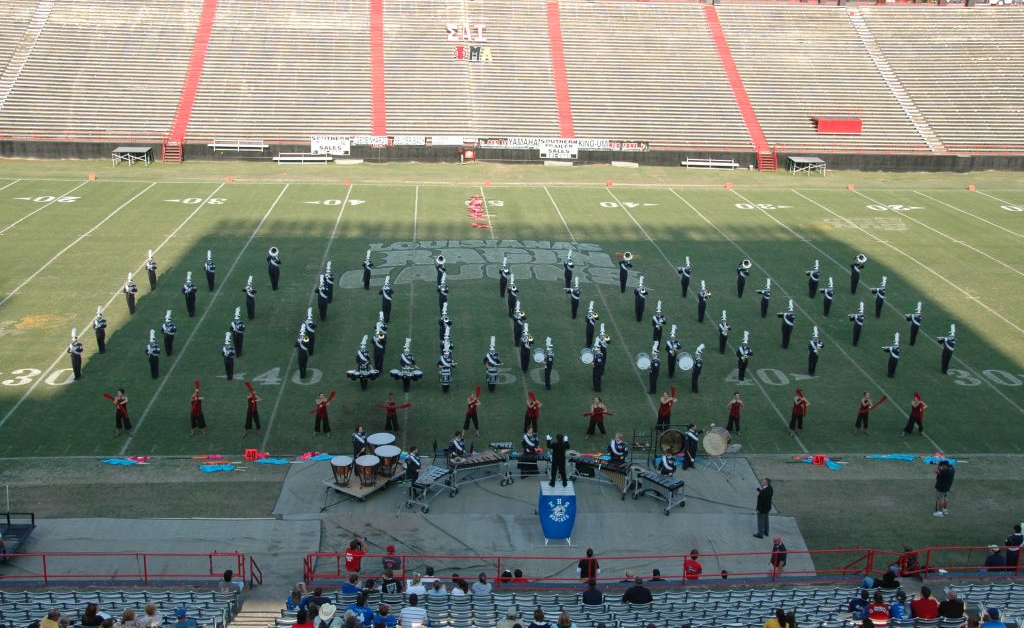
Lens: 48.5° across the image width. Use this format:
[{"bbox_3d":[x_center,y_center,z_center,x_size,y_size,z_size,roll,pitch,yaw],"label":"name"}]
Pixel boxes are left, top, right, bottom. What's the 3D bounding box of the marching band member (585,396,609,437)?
[{"bbox_3d":[2.956,3.527,39.054,0.850,1.514,0.500,0,17,-4],"label":"marching band member"}]

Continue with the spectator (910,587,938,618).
[{"bbox_3d":[8.892,6.448,24.925,0.570,1.280,0.760,-1,17,-7],"label":"spectator"}]

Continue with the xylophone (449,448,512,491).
[{"bbox_3d":[-1.055,4.889,35.235,1.880,0.910,0.830,-5,19,-21],"label":"xylophone"}]

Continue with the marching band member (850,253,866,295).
[{"bbox_3d":[17.385,-1.964,57.089,0.700,2.081,0.772,0,17,-4],"label":"marching band member"}]

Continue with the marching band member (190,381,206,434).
[{"bbox_3d":[-10.696,3.229,38.514,0.600,1.920,0.500,0,17,-4],"label":"marching band member"}]

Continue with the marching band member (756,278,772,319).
[{"bbox_3d":[11.796,-0.745,53.188,0.650,1.901,0.420,3,17,6],"label":"marching band member"}]

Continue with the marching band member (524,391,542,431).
[{"bbox_3d":[0.734,3.414,39.344,0.650,1.600,0.500,0,17,-4],"label":"marching band member"}]

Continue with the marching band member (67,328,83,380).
[{"bbox_3d":[-16.332,1.516,42.571,0.600,2.040,0.580,-1,17,-9],"label":"marching band member"}]

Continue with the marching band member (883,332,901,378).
[{"bbox_3d":[15.372,1.662,46.026,0.640,1.891,0.400,3,17,6],"label":"marching band member"}]

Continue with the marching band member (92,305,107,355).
[{"bbox_3d":[-16.427,0.666,45.421,0.580,1.970,0.520,-2,17,-11],"label":"marching band member"}]

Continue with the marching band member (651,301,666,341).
[{"bbox_3d":[6.168,0.467,47.517,0.600,2.147,0.500,-1,17,-9],"label":"marching band member"}]

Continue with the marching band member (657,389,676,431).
[{"bbox_3d":[5.529,3.455,40.494,0.670,1.772,0.515,-8,19,-28],"label":"marching band member"}]

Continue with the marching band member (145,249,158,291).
[{"bbox_3d":[-17.454,-2.116,55.092,0.550,1.978,0.500,-3,17,-15],"label":"marching band member"}]

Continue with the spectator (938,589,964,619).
[{"bbox_3d":[9.161,6.315,24.060,0.560,1.280,0.780,0,17,-4],"label":"spectator"}]

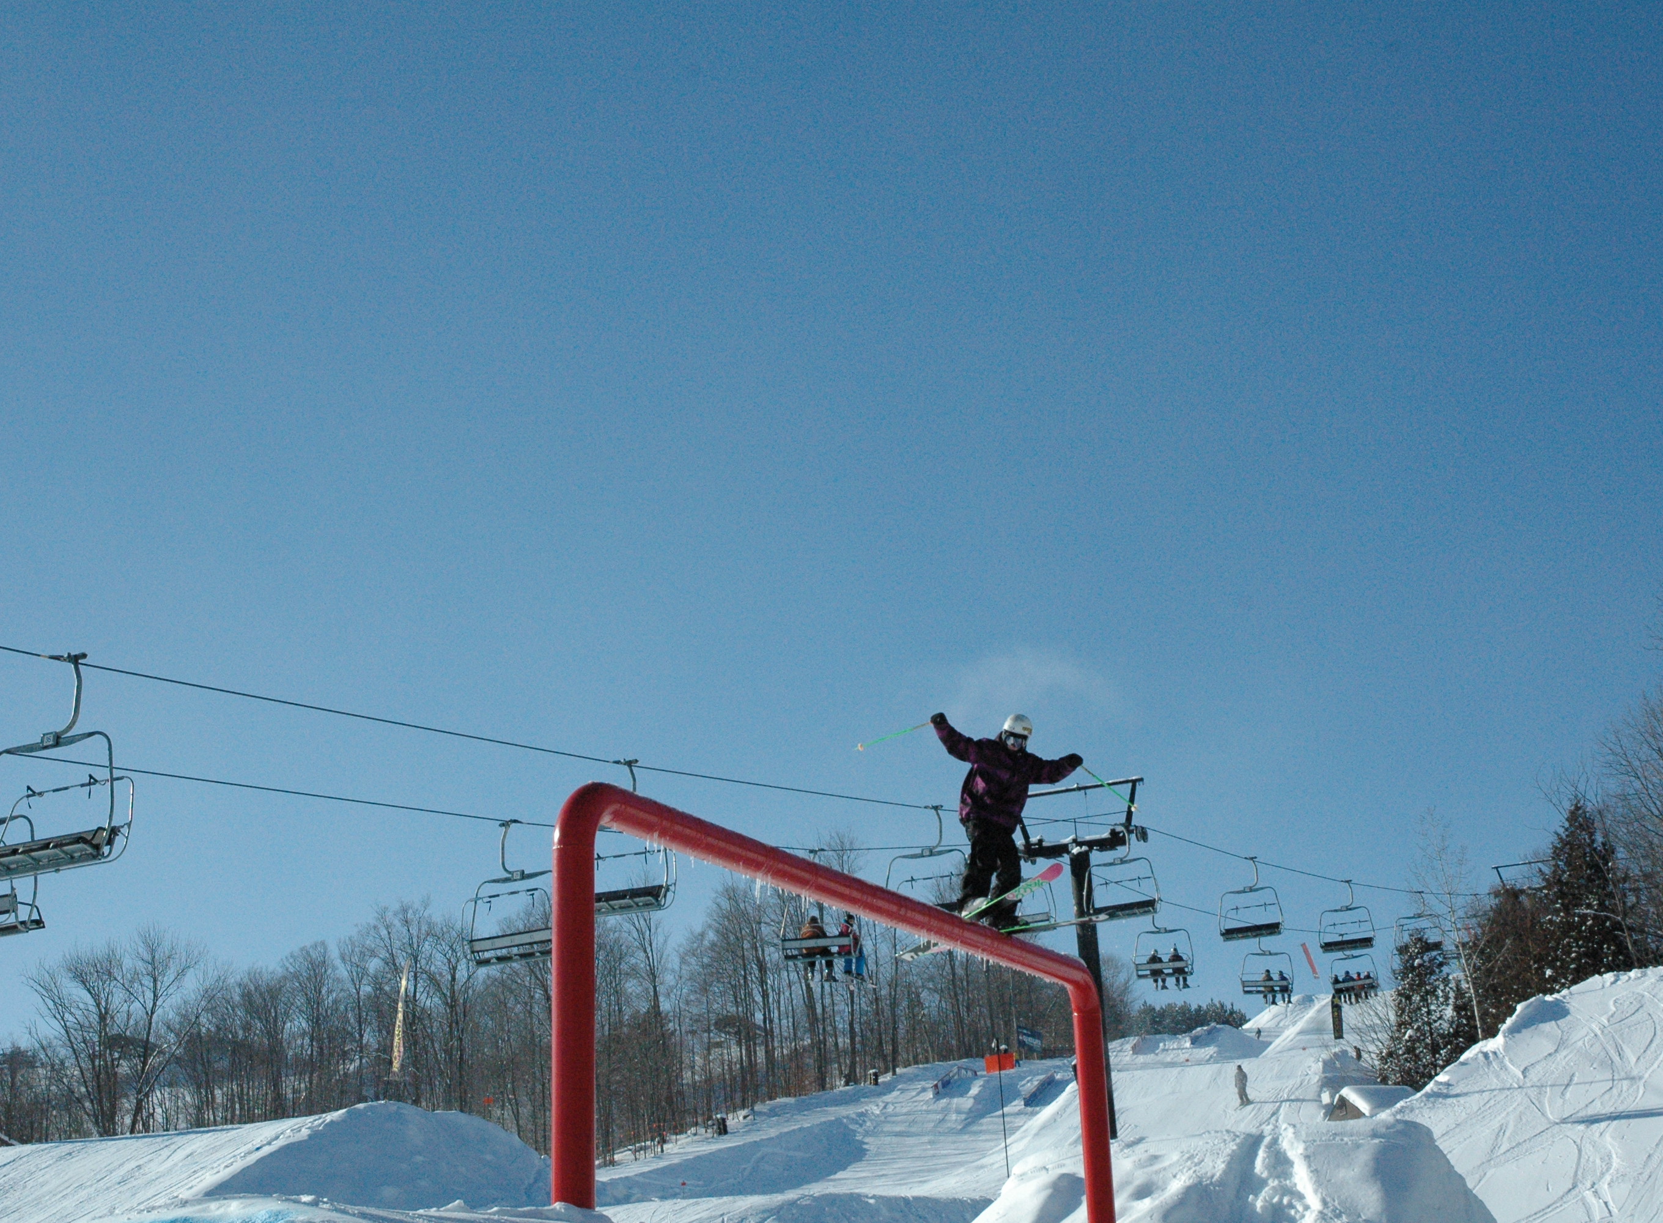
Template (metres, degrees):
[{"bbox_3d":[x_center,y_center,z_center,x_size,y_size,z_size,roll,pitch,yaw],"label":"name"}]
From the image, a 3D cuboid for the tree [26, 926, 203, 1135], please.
[{"bbox_3d":[-36.361,21.807,120.000,8.800,11.300,8.200,-2,-19,0],"label":"tree"}]

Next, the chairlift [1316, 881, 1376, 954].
[{"bbox_3d":[20.929,12.386,95.202,2.300,2.850,1.000,-11,-21,24],"label":"chairlift"}]

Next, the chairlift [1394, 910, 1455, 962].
[{"bbox_3d":[27.092,14.294,108.102,2.300,2.850,1.000,-11,-21,24],"label":"chairlift"}]

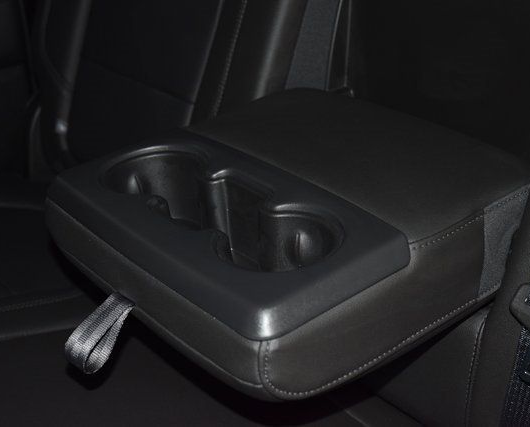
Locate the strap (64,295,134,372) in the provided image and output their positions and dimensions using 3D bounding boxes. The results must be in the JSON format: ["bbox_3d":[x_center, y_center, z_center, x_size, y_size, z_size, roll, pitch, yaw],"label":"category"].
[{"bbox_3d":[-0.123,0.090,0.681,0.050,0.043,0.032,-25,36,-32],"label":"strap"}]

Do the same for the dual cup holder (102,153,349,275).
[{"bbox_3d":[-0.038,0.019,0.714,0.090,0.066,0.247,-25,36,-32],"label":"dual cup holder"}]

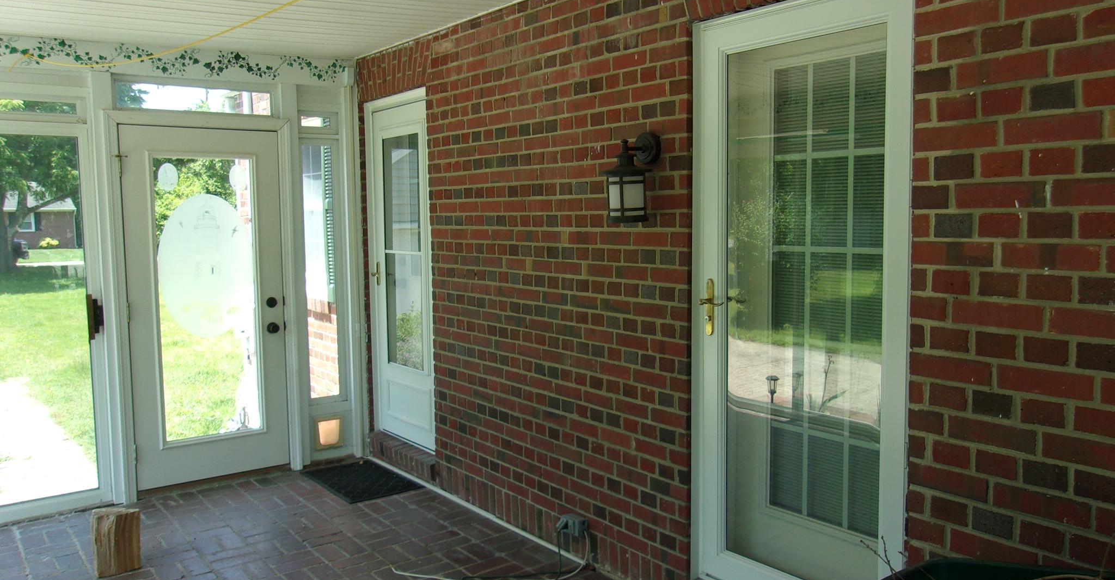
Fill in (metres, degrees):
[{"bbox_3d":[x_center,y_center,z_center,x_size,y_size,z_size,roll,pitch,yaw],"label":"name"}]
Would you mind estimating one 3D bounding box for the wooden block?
[{"bbox_3d":[-1.947,1.104,3.836,0.176,0.255,0.141,-4,6,-38],"label":"wooden block"}]

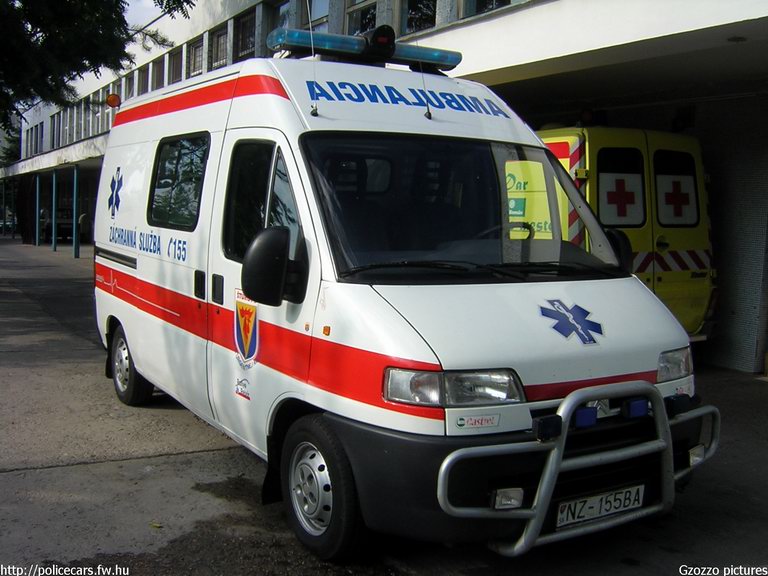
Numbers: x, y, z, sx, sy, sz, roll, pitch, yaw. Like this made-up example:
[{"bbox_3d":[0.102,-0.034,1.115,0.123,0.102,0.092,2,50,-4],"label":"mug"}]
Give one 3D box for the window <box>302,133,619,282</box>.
[{"bbox_3d":[0.470,-0.377,3.975,1.800,0.970,0.160,-2,-37,-33],"label":"window"}]

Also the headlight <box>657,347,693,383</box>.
[{"bbox_3d":[1.376,0.338,3.827,0.160,0.145,0.550,8,8,43],"label":"headlight"}]

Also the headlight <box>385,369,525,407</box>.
[{"bbox_3d":[0.278,0.373,3.106,0.550,0.145,0.160,0,6,-20],"label":"headlight"}]

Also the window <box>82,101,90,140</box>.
[{"bbox_3d":[-8.357,-4.752,22.460,0.120,1.130,0.880,-1,7,-32],"label":"window"}]

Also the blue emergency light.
[{"bbox_3d":[-0.091,-1.413,4.779,1.220,0.180,0.260,-2,7,-33],"label":"blue emergency light"}]

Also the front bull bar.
[{"bbox_3d":[0.912,0.711,3.354,1.680,0.670,0.280,-2,7,-33],"label":"front bull bar"}]

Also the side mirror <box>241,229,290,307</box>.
[{"bbox_3d":[-0.488,-0.085,3.398,0.210,0.330,0.140,-2,7,-33],"label":"side mirror"}]

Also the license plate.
[{"bbox_3d":[0.919,0.913,3.355,0.520,0.113,0.020,-2,11,-33],"label":"license plate"}]

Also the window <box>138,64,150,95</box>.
[{"bbox_3d":[-5.226,-4.268,17.392,0.120,1.150,0.880,-1,7,-32],"label":"window"}]

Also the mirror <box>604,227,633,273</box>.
[{"bbox_3d":[1.366,-0.156,4.627,0.210,0.330,0.140,-2,7,-33],"label":"mirror"}]

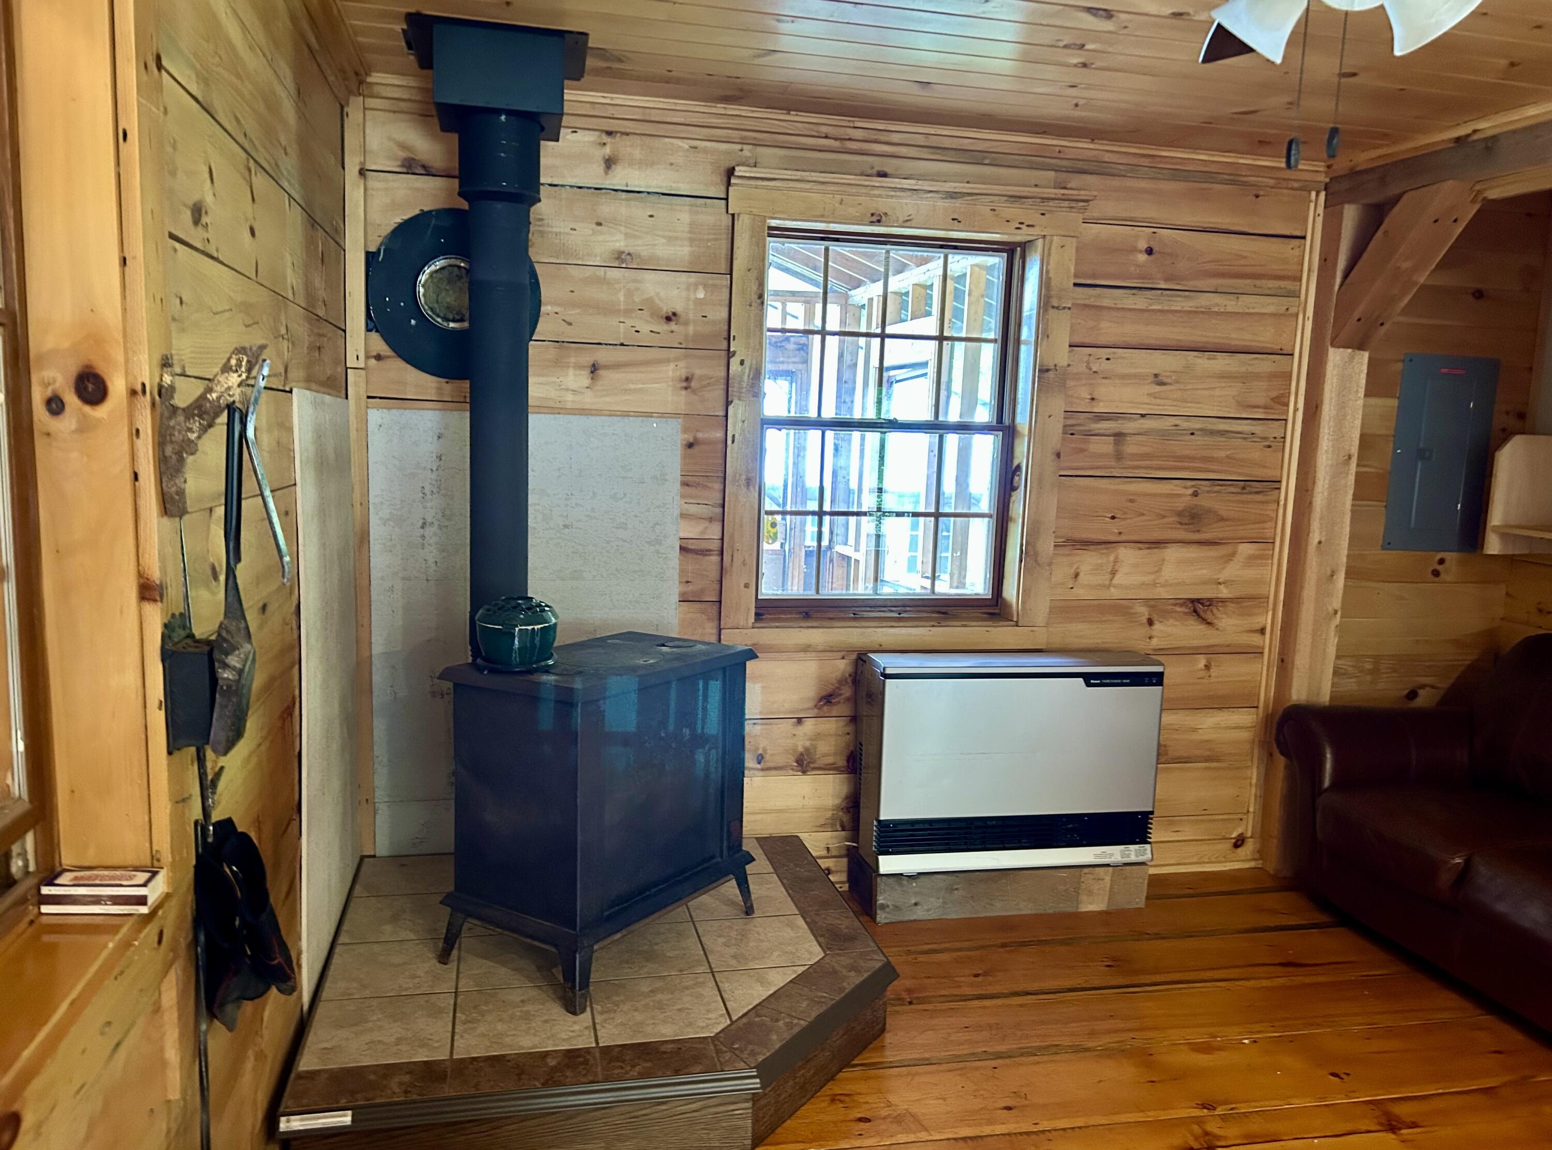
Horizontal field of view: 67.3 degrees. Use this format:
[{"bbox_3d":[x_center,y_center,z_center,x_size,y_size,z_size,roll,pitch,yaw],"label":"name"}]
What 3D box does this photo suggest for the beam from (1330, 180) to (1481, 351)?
[{"bbox_3d":[1.950,-1.000,3.657,0.135,0.638,0.138,0,53,-13],"label":"beam"}]

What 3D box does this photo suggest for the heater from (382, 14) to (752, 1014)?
[{"bbox_3d":[-0.593,-0.195,3.001,0.910,2.247,0.700,7,9,32],"label":"heater"}]

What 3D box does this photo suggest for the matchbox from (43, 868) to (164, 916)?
[{"bbox_3d":[-0.830,0.390,1.441,0.122,0.034,0.061,1,8,-7],"label":"matchbox"}]

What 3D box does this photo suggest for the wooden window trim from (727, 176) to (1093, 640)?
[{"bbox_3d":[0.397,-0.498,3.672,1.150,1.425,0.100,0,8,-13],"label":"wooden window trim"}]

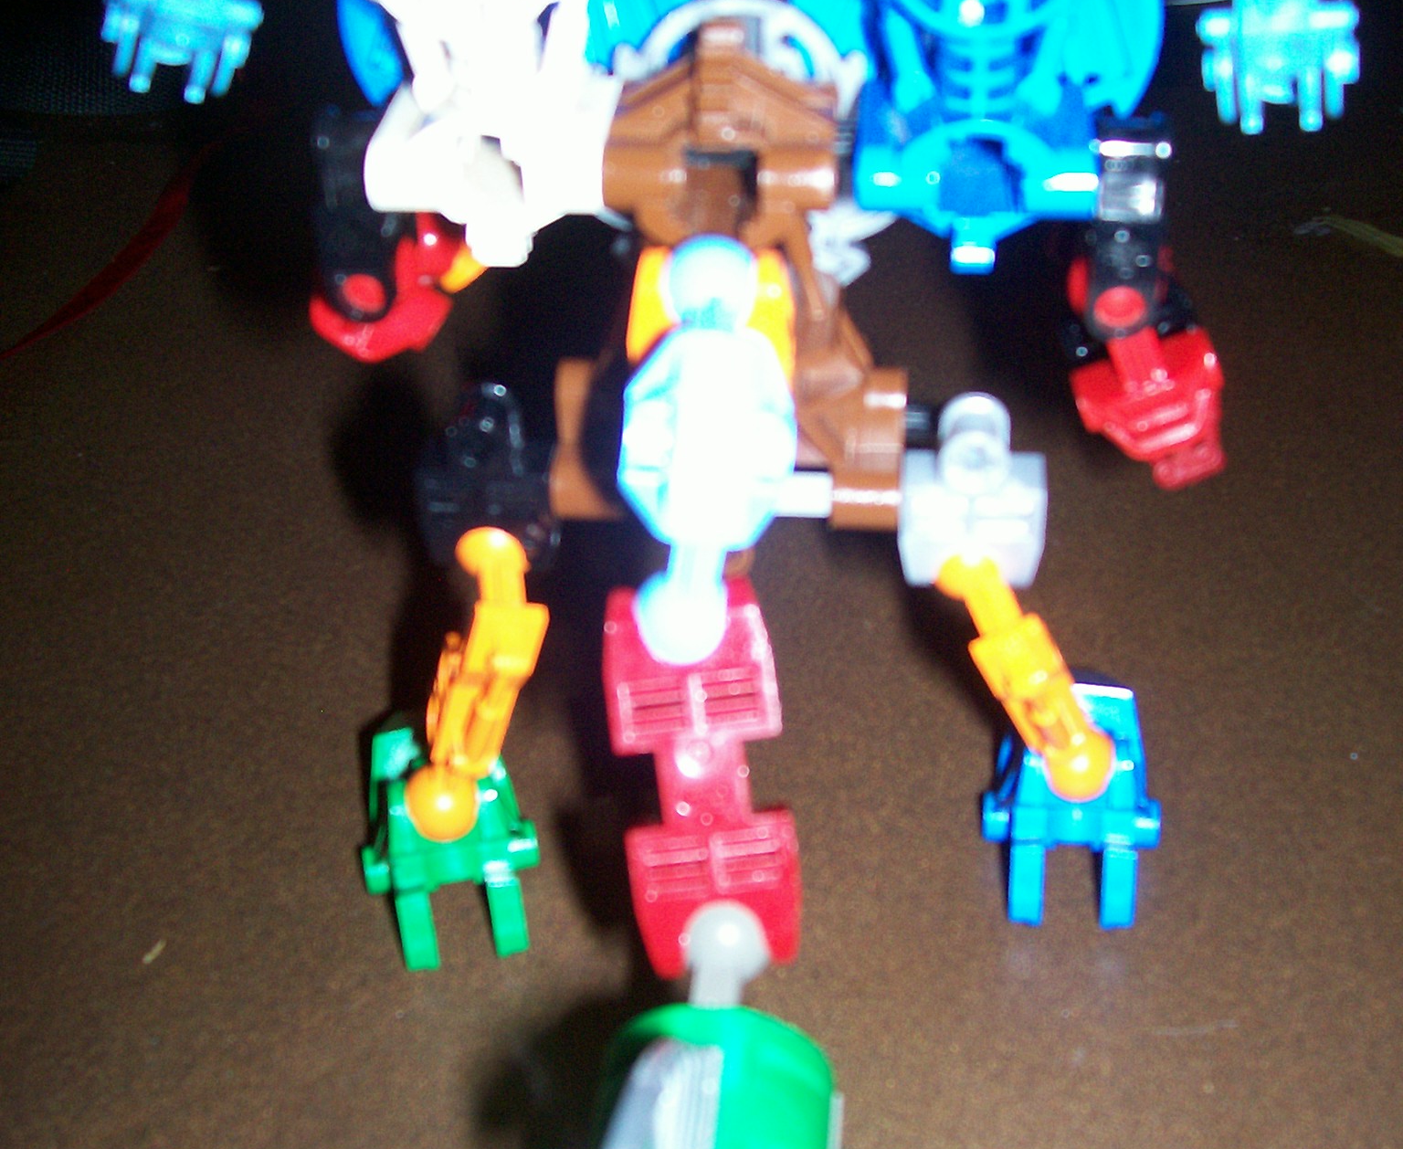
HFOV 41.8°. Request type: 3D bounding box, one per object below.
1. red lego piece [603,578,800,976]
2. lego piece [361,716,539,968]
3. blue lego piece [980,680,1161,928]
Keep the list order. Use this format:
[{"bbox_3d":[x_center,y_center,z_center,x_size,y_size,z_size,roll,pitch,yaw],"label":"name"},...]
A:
[{"bbox_3d":[0.000,0.024,0.223,0.021,0.046,0.014,-3,5,0],"label":"red lego piece"},{"bbox_3d":[-0.036,0.037,0.257,0.025,0.015,0.035,-7,37,-8],"label":"lego piece"},{"bbox_3d":[0.053,0.032,0.264,0.025,0.015,0.035,5,37,8],"label":"blue lego piece"}]

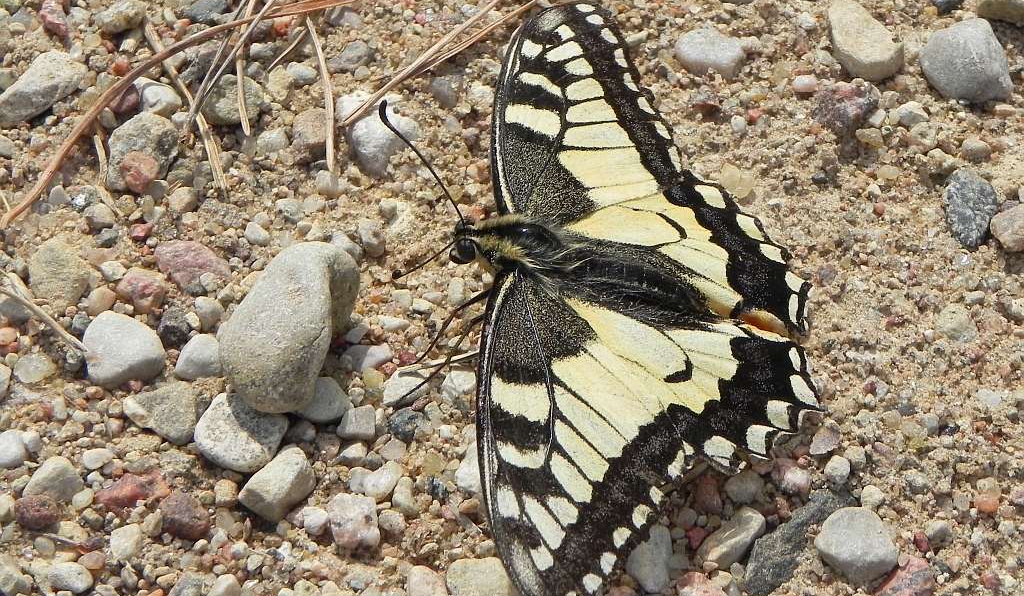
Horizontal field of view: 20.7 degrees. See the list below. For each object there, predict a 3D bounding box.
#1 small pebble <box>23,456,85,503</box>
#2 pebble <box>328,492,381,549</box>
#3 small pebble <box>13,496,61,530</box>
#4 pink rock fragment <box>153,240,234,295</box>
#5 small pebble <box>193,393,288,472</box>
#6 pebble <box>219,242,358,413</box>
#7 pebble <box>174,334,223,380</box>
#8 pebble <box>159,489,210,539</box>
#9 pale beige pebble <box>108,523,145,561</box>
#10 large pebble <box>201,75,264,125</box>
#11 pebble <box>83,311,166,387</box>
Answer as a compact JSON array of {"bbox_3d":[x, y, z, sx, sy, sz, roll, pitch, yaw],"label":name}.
[{"bbox_3d":[-0.045,0.018,0.276,0.006,0.004,0.005,0,50,0],"label":"small pebble"},{"bbox_3d":[-0.015,0.022,0.279,0.005,0.004,0.006,-8,53,-6],"label":"pebble"},{"bbox_3d":[-0.047,0.021,0.280,0.004,0.003,0.003,12,54,9],"label":"small pebble"},{"bbox_3d":[-0.034,-0.003,0.299,0.009,0.003,0.005,31,59,21],"label":"pink rock fragment"},{"bbox_3d":[-0.027,0.013,0.285,0.009,0.005,0.009,23,56,16],"label":"small pebble"},{"bbox_3d":[-0.023,0.003,0.286,0.012,0.012,0.021,17,54,13],"label":"pebble"},{"bbox_3d":[-0.032,0.007,0.291,0.005,0.004,0.004,-18,55,-13],"label":"pebble"},{"bbox_3d":[-0.032,0.021,0.277,0.005,0.004,0.005,37,61,25],"label":"pebble"},{"bbox_3d":[-0.037,0.024,0.272,0.003,0.003,0.003,-8,50,-6],"label":"pale beige pebble"},{"bbox_3d":[-0.031,-0.022,0.310,0.007,0.005,0.006,10,53,8],"label":"large pebble"},{"bbox_3d":[-0.040,0.005,0.289,0.009,0.006,0.008,36,60,25],"label":"pebble"}]

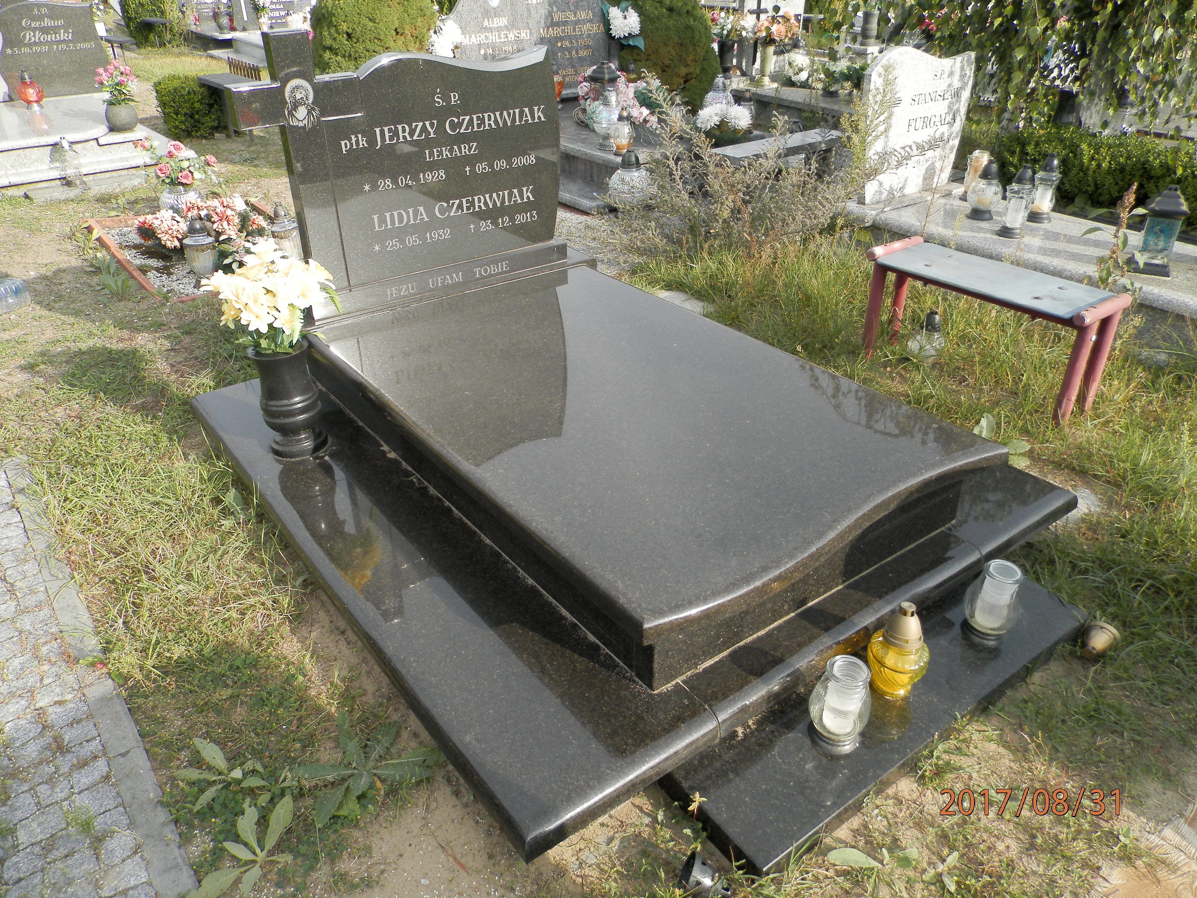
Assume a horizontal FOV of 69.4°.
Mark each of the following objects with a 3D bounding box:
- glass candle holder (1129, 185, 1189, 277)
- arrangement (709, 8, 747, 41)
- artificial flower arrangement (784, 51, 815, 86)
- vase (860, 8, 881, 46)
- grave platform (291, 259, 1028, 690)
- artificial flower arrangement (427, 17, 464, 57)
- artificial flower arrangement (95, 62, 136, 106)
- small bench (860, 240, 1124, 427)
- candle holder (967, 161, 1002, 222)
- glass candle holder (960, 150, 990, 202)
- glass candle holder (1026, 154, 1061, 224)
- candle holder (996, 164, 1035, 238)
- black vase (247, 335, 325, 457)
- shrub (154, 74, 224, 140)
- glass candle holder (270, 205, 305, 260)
[{"bbox_3d":[2.283,-0.893,3.512,0.158,0.339,0.158,13,32,21],"label":"glass candle holder"},{"bbox_3d":[1.113,-3.626,7.400,0.320,0.290,0.300,3,30,7],"label":"arrangement"},{"bbox_3d":[1.636,-3.073,6.984,0.250,0.255,0.250,4,30,7],"label":"artificial flower arrangement"},{"bbox_3d":[2.846,-4.396,8.995,0.185,0.306,0.185,-20,36,-32],"label":"vase"},{"bbox_3d":[0.028,-0.103,2.369,1.038,0.171,1.697,-21,35,-30],"label":"grave platform"},{"bbox_3d":[-1.056,-2.810,5.950,0.260,0.300,0.250,-5,30,-8],"label":"artificial flower arrangement"},{"bbox_3d":[-3.265,-2.465,5.850,0.250,0.270,0.240,-15,33,-23],"label":"artificial flower arrangement"},{"bbox_3d":[1.401,-0.443,3.195,0.357,0.432,0.879,-18,35,-29],"label":"small bench"},{"bbox_3d":[1.645,-1.105,3.677,0.148,0.222,0.148,-21,35,-30],"label":"candle holder"},{"bbox_3d":[2.002,-1.460,4.607,0.113,0.236,0.113,-20,36,-32],"label":"glass candle holder"},{"bbox_3d":[1.871,-1.085,3.596,0.108,0.260,0.108,-21,35,-30],"label":"glass candle holder"},{"bbox_3d":[1.666,-0.987,3.430,0.109,0.262,0.109,-21,35,-30],"label":"candle holder"},{"bbox_3d":[-0.858,-0.139,2.407,0.168,0.307,0.168,-20,36,-32],"label":"black vase"},{"bbox_3d":[-3.376,-2.827,7.150,0.480,0.410,0.440,-21,35,-30],"label":"shrub"},{"bbox_3d":[-1.600,-1.116,4.420,0.145,0.262,0.145,-20,36,-32],"label":"glass candle holder"}]

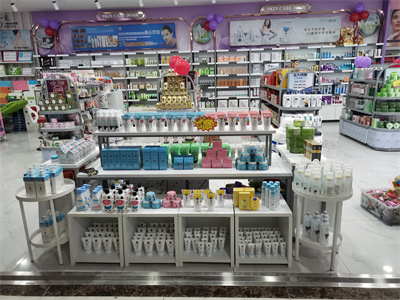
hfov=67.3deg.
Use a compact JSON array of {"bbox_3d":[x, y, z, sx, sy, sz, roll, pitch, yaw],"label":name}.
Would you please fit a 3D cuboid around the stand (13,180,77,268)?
[{"bbox_3d":[-1.152,0.554,2.327,0.402,0.557,0.402,-1,14,3],"label":"stand"}]

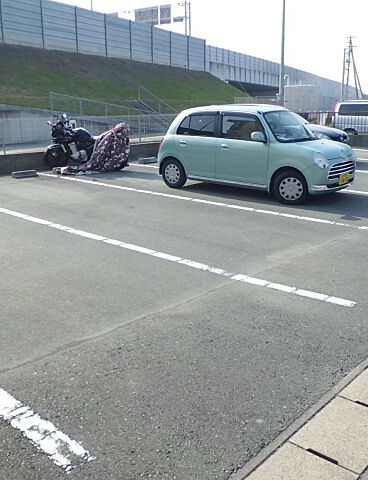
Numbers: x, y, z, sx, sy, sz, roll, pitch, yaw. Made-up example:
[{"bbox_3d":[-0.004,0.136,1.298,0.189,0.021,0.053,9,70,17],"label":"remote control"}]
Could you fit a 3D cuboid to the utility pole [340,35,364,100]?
[{"bbox_3d":[23.442,-23.114,68.304,3.300,10.768,2.000,5,17,17],"label":"utility pole"}]

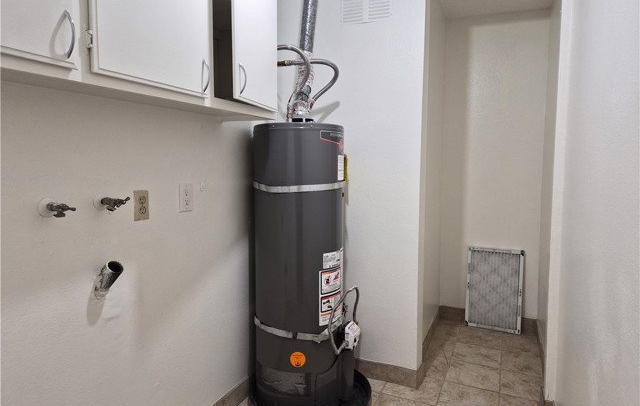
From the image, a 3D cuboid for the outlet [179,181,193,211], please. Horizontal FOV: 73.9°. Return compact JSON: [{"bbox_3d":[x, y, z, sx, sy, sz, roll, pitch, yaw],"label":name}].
[{"bbox_3d":[-0.579,-0.025,1.842,0.012,0.122,0.078,2,6,24],"label":"outlet"}]

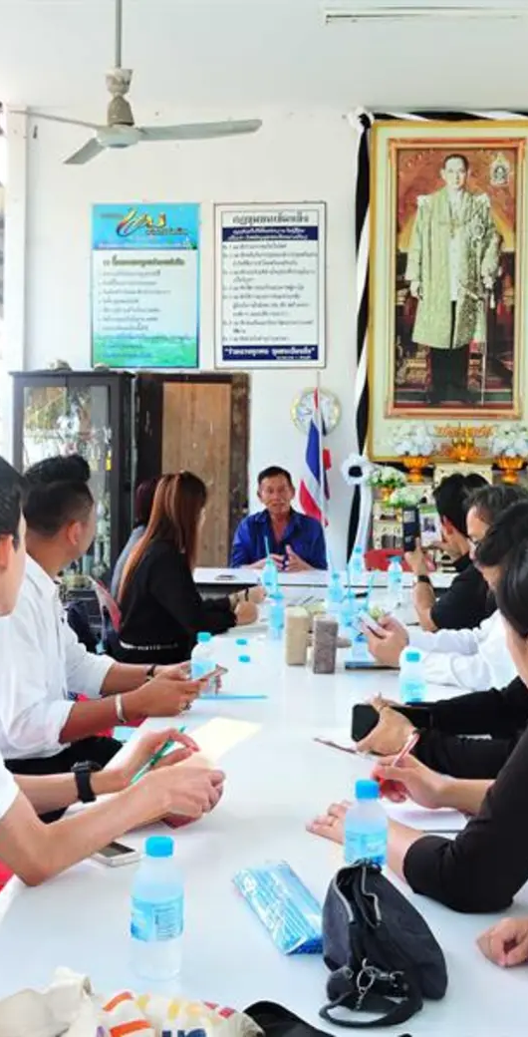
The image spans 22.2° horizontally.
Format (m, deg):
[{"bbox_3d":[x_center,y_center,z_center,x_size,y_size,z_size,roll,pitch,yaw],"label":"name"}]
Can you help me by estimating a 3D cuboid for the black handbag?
[{"bbox_3d":[0.129,0.432,1.437,0.122,0.114,0.205,0,3,1],"label":"black handbag"}]

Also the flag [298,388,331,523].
[{"bbox_3d":[0.286,-0.341,7.500,0.190,0.770,0.140,0,3,3],"label":"flag"}]

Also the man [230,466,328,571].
[{"bbox_3d":[0.077,0.354,6.744,0.520,1.250,0.700,0,3,0],"label":"man"}]

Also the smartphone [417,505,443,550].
[{"bbox_3d":[0.530,0.029,4.280,0.075,0.146,0.012,-6,3,-15],"label":"smartphone"}]

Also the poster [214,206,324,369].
[{"bbox_3d":[0.034,-1.258,7.290,0.603,0.888,0.020,1,3,5],"label":"poster"}]

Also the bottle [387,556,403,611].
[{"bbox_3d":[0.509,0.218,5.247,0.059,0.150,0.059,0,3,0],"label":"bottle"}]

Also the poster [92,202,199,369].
[{"bbox_3d":[-0.646,-1.267,7.347,0.590,0.885,0.020,1,3,5],"label":"poster"}]

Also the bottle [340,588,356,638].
[{"bbox_3d":[0.257,0.291,4.097,0.059,0.143,0.059,0,3,0],"label":"bottle"}]

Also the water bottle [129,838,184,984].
[{"bbox_3d":[-0.123,0.445,1.548,0.059,0.157,0.059,0,3,0],"label":"water bottle"}]

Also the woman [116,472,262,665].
[{"bbox_3d":[-0.258,0.471,4.536,0.530,1.247,0.450,0,3,-7],"label":"woman"}]

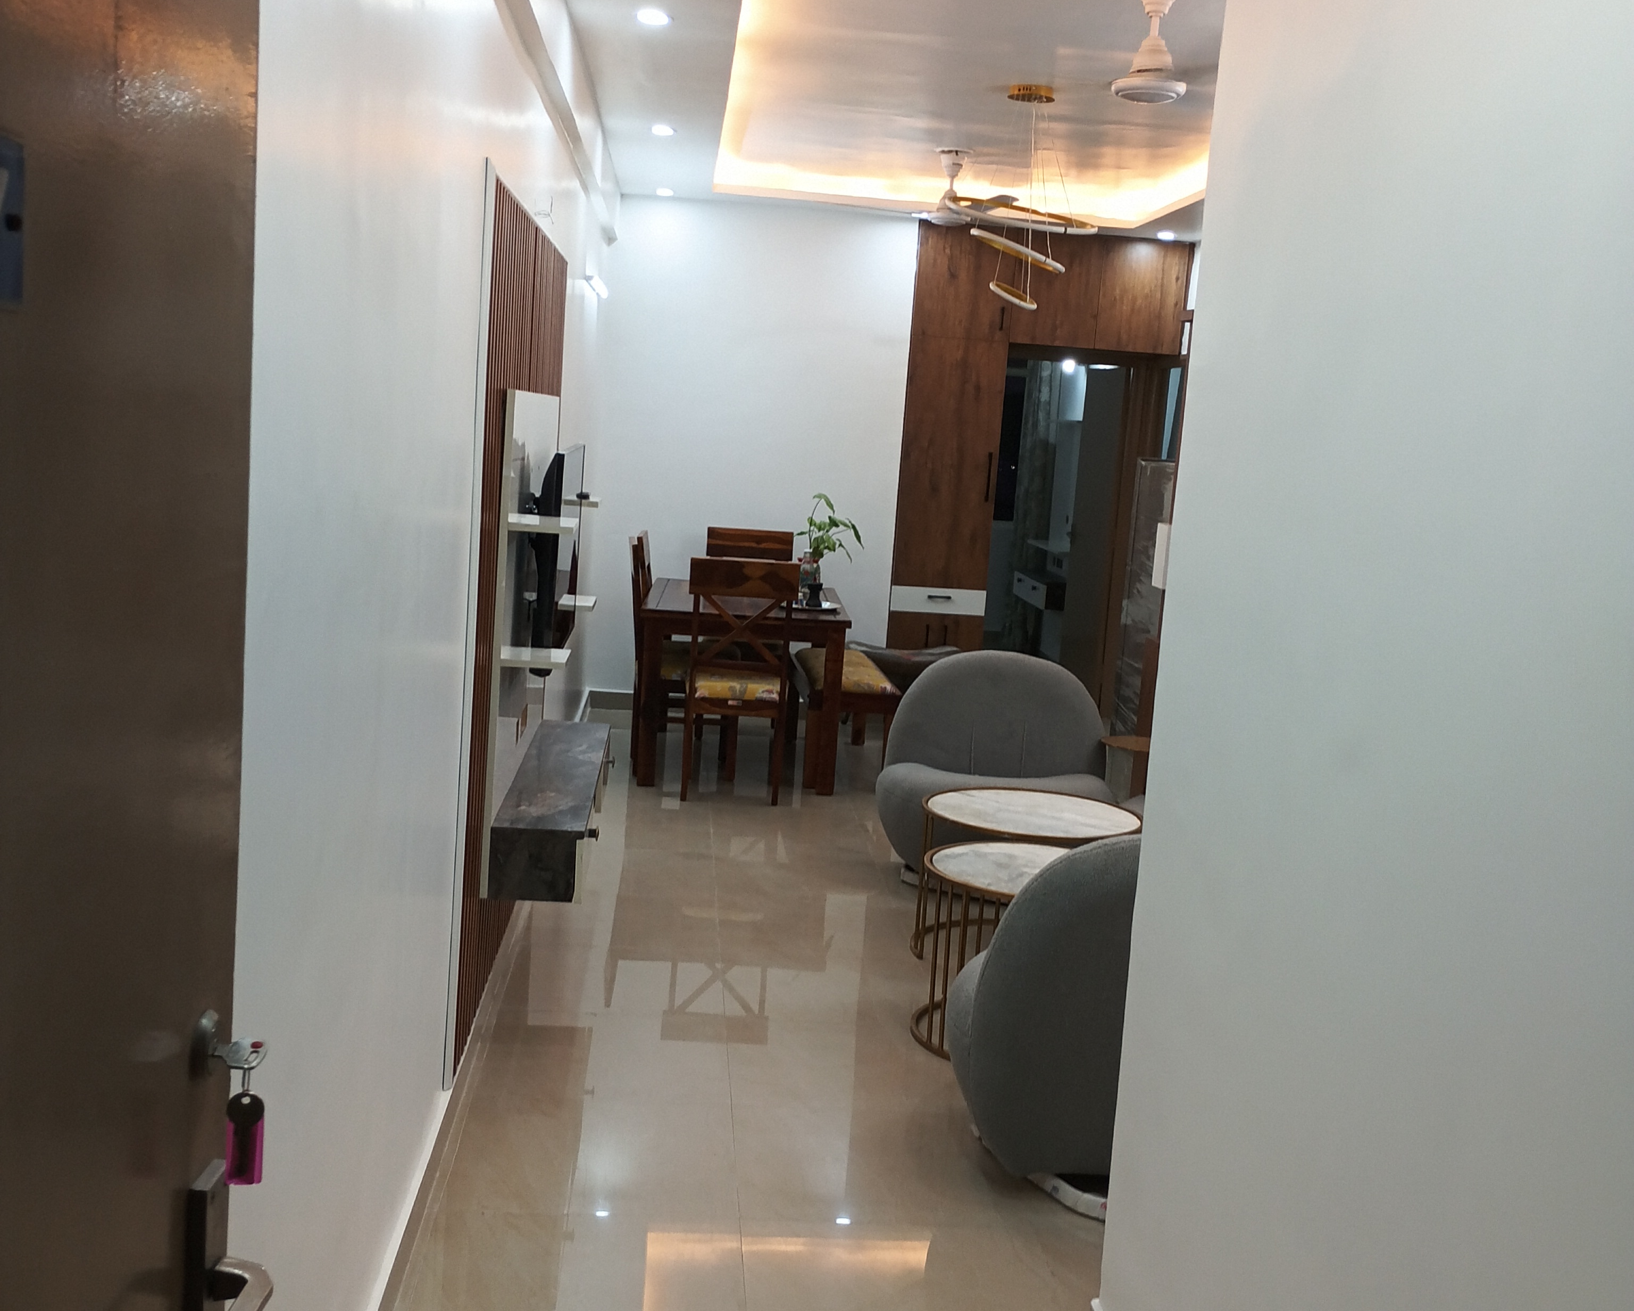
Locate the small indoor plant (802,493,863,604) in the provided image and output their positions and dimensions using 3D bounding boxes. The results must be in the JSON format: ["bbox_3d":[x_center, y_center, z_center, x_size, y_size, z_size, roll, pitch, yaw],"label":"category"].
[{"bbox_3d":[0.052,-0.497,8.185,0.292,0.503,0.272,3,7,-5],"label":"small indoor plant"}]

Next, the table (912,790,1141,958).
[{"bbox_3d":[0.629,0.695,5.321,0.659,0.455,0.659,3,7,-5],"label":"table"}]

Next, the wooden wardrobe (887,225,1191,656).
[{"bbox_3d":[1.123,-0.933,9.564,1.446,2.629,0.548,3,8,-5],"label":"wooden wardrobe"}]

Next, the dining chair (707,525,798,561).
[{"bbox_3d":[-0.363,-0.118,8.977,0.453,1.006,0.503,3,7,-5],"label":"dining chair"}]

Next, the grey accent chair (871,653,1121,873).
[{"bbox_3d":[0.670,0.407,6.294,0.906,0.785,0.876,3,7,-5],"label":"grey accent chair"}]

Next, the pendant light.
[{"bbox_3d":[0.731,-1.595,6.156,0.533,0.755,0.503,3,7,-5],"label":"pendant light"}]

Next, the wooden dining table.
[{"bbox_3d":[-0.352,0.111,8.174,0.896,0.757,1.490,4,7,-3],"label":"wooden dining table"}]

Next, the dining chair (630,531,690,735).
[{"bbox_3d":[-0.600,0.005,7.877,0.503,1.006,0.463,3,7,-5],"label":"dining chair"}]

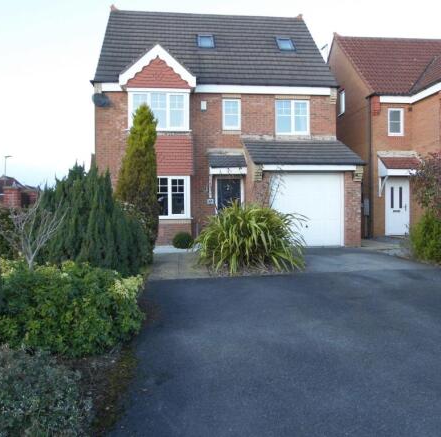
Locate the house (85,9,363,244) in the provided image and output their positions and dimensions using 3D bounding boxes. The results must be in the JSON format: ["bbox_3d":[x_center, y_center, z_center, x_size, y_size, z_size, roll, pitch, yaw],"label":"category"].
[{"bbox_3d":[-0.321,-3.835,16.343,7.980,9.250,9.950,0,1,-6],"label":"house"}]

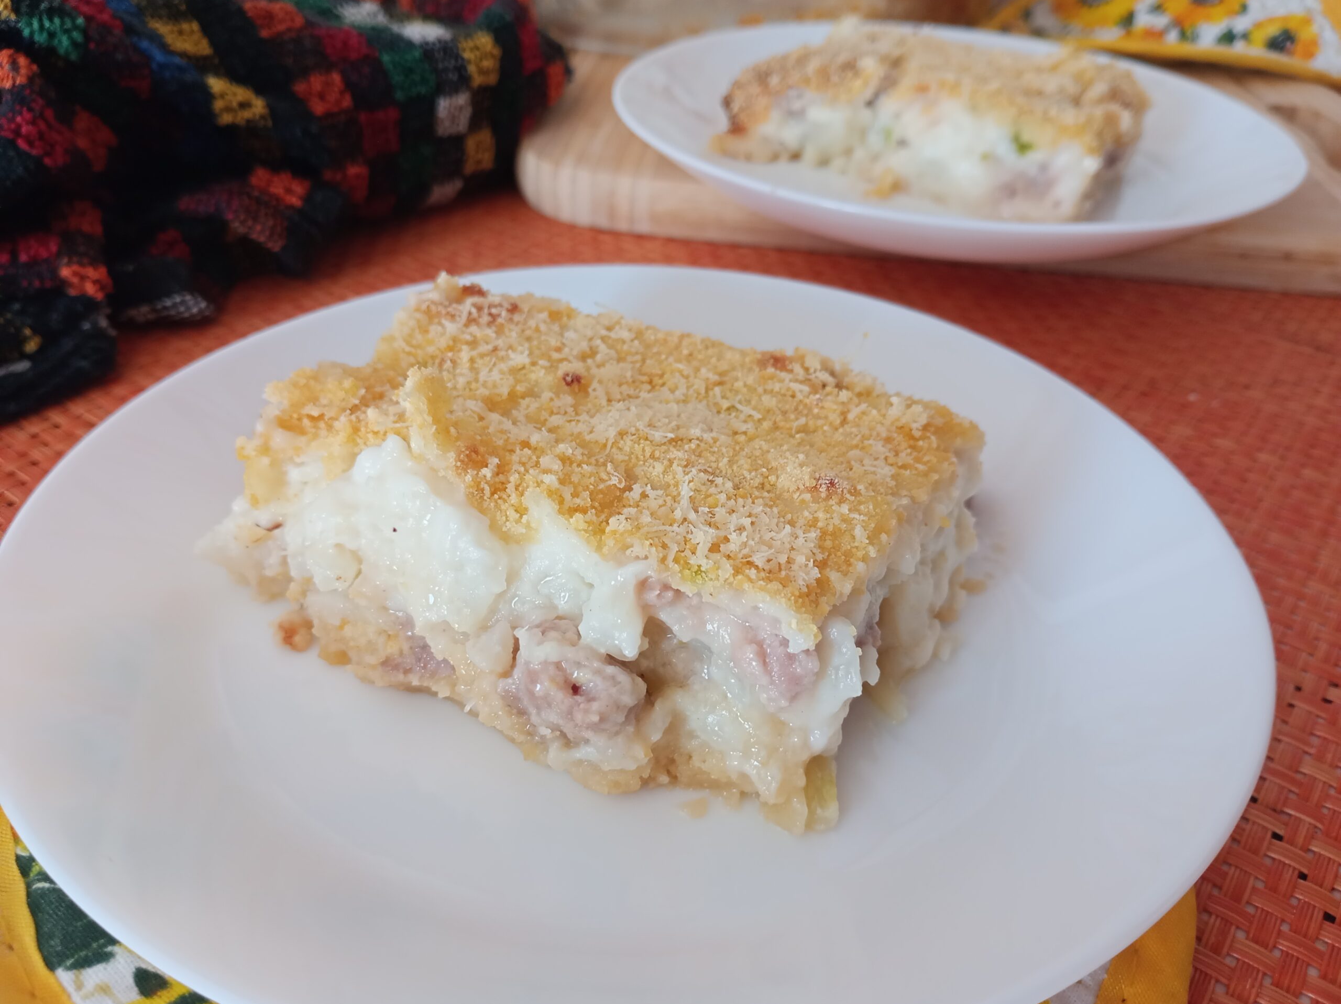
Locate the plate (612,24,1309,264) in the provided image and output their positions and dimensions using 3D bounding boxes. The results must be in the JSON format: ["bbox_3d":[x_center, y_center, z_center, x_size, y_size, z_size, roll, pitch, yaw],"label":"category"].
[{"bbox_3d":[0.103,-0.141,0.419,0.251,0.026,0.251,2,36,-1],"label":"plate"}]

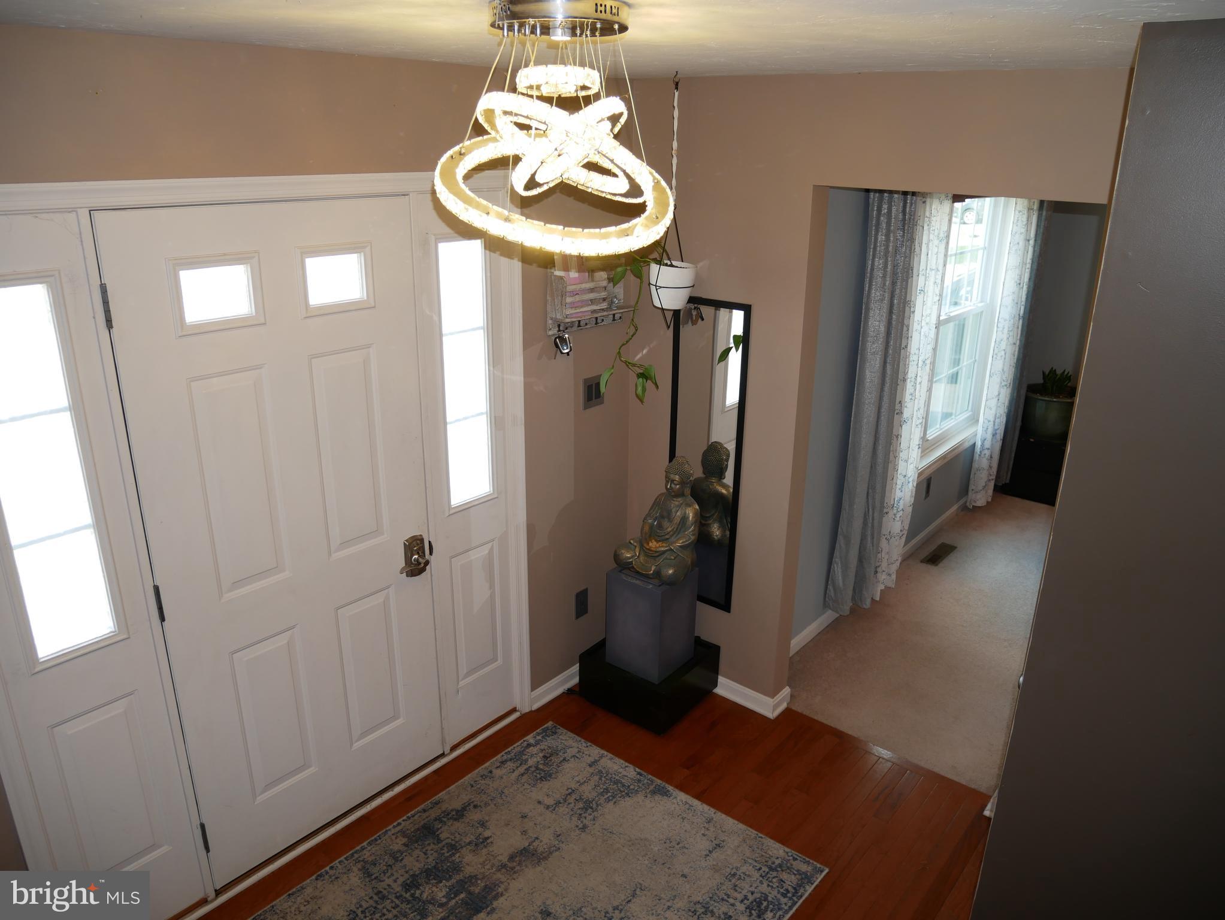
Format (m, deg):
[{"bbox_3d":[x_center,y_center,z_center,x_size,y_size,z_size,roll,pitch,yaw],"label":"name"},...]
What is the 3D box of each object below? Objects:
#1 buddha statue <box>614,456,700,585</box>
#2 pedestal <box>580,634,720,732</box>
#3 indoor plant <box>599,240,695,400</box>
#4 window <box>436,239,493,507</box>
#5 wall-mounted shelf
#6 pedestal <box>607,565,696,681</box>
[{"bbox_3d":[0.193,0.231,3.379,0.290,0.490,0.225,15,24,36],"label":"buddha statue"},{"bbox_3d":[0.160,0.910,3.646,0.432,0.202,0.425,15,24,36],"label":"pedestal"},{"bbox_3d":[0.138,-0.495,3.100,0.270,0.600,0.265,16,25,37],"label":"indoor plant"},{"bbox_3d":[-0.496,-0.281,2.870,0.050,0.910,0.205,16,25,37],"label":"window"},{"bbox_3d":[-0.056,-0.612,3.196,0.110,0.250,0.440,16,25,37],"label":"wall-mounted shelf"},{"bbox_3d":[0.164,0.655,3.547,0.267,0.425,0.265,15,24,36],"label":"pedestal"}]

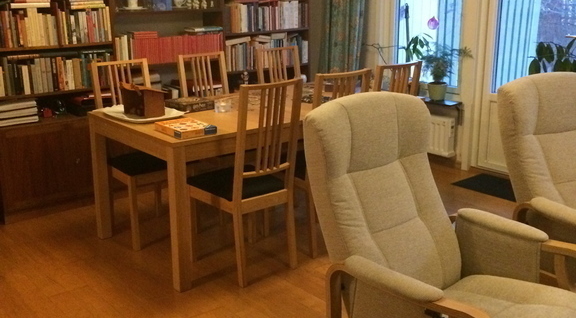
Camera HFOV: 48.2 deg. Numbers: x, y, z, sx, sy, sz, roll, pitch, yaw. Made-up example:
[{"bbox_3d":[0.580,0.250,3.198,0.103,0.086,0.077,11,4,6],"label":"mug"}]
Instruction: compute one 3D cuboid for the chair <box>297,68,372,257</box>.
[{"bbox_3d":[0.127,-0.014,3.659,0.430,1.000,0.530,-12,19,-38],"label":"chair"}]

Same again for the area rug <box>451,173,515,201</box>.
[{"bbox_3d":[1.609,0.217,4.706,0.430,0.012,0.690,-13,20,-39],"label":"area rug"}]

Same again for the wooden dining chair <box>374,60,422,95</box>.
[{"bbox_3d":[0.480,-0.117,4.037,0.430,1.000,0.530,-12,19,-38],"label":"wooden dining chair"}]

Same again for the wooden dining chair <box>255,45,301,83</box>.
[{"bbox_3d":[0.099,-0.257,4.555,0.430,1.000,0.530,-12,19,-38],"label":"wooden dining chair"}]

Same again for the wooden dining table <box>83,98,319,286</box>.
[{"bbox_3d":[-0.152,0.047,3.937,1.770,0.750,0.940,-13,20,-39],"label":"wooden dining table"}]

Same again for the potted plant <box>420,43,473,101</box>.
[{"bbox_3d":[1.244,-0.705,5.316,0.350,0.465,0.380,-13,20,-39],"label":"potted plant"}]

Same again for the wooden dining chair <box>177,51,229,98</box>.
[{"bbox_3d":[-0.395,-0.154,4.178,0.430,1.000,0.530,-13,20,-40],"label":"wooden dining chair"}]

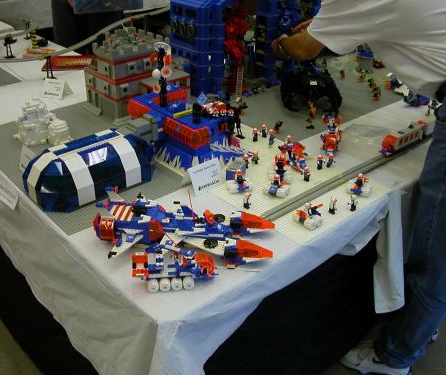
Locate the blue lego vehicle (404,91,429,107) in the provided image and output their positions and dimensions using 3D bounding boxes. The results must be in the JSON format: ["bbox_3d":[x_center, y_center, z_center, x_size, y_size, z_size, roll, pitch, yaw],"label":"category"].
[{"bbox_3d":[0.738,-0.346,2.031,0.070,0.050,0.085,-24,40,-36],"label":"blue lego vehicle"}]

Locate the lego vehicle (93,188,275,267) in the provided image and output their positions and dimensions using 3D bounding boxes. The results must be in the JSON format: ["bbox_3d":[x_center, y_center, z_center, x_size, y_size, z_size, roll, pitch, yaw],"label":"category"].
[{"bbox_3d":[-0.079,0.092,1.210,0.392,0.115,0.185,6,32,6],"label":"lego vehicle"}]

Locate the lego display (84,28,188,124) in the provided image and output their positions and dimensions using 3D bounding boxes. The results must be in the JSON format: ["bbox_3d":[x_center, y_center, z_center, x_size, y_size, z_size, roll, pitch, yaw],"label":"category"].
[{"bbox_3d":[-0.314,-0.412,1.896,0.305,0.250,0.260,-24,40,-36],"label":"lego display"}]

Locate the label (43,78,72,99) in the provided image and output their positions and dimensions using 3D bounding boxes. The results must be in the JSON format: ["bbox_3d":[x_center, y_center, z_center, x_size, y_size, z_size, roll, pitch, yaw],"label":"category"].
[{"bbox_3d":[-0.652,-0.389,2.081,0.097,0.065,0.078,7,31,13],"label":"label"}]

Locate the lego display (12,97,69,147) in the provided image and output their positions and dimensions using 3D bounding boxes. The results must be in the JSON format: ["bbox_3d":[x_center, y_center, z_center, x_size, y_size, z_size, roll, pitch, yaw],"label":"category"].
[{"bbox_3d":[-0.577,-0.221,1.680,0.130,0.135,0.125,-24,40,-36],"label":"lego display"}]

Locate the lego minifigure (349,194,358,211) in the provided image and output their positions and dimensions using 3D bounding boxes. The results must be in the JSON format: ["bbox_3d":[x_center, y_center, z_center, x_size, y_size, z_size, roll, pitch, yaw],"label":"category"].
[{"bbox_3d":[0.337,0.041,1.382,0.022,0.045,0.018,-24,40,-36],"label":"lego minifigure"}]

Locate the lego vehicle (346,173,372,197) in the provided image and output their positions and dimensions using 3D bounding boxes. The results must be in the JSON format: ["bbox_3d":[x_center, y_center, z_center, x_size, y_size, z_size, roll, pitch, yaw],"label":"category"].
[{"bbox_3d":[0.364,-0.007,1.430,0.058,0.052,0.046,10,32,17],"label":"lego vehicle"}]

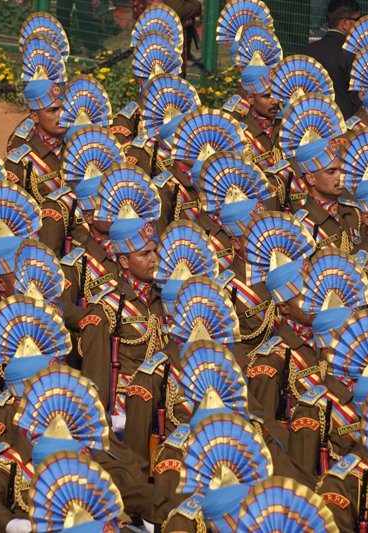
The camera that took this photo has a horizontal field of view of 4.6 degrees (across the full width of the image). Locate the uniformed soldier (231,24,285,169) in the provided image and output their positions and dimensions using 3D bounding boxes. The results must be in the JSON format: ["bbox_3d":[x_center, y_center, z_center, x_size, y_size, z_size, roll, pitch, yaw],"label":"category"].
[{"bbox_3d":[0.431,-0.338,25.275,0.520,1.980,0.560,10,14,42],"label":"uniformed soldier"}]

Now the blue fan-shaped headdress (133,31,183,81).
[{"bbox_3d":[-0.135,-1.008,23.499,0.360,0.390,0.230,-10,15,-42],"label":"blue fan-shaped headdress"}]

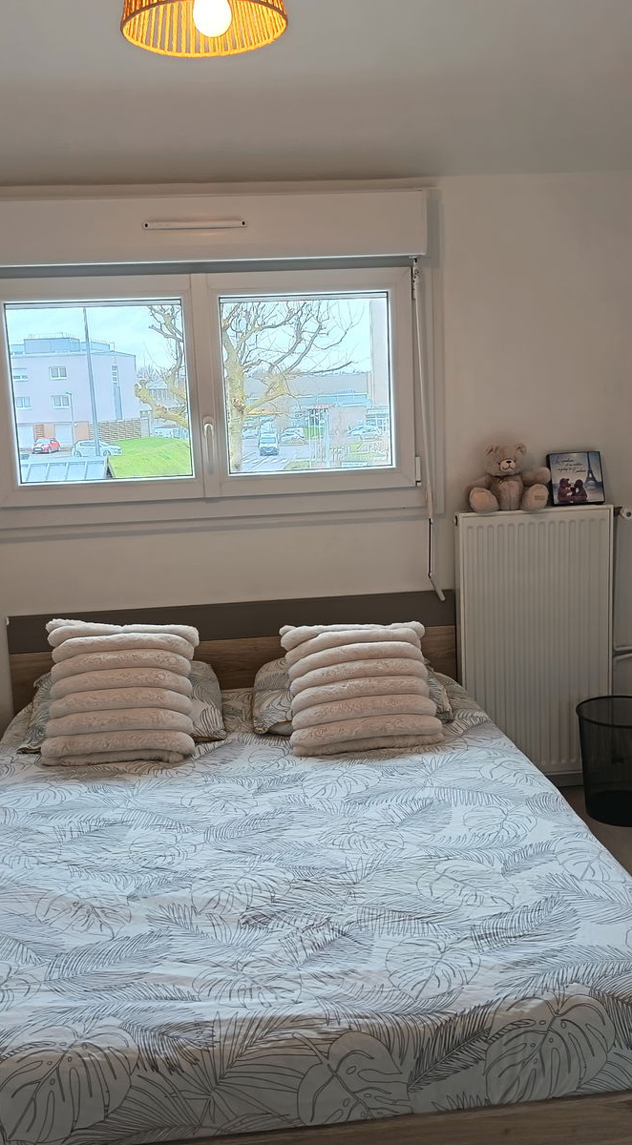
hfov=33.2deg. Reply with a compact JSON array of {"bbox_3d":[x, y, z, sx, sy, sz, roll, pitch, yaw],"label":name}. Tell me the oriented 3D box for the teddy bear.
[{"bbox_3d":[0.617,-0.306,3.423,0.265,0.215,0.170,-2,10,1],"label":"teddy bear"}]

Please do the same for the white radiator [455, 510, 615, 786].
[{"bbox_3d":[0.725,0.241,3.519,0.505,0.905,0.095,-3,10,-5],"label":"white radiator"}]

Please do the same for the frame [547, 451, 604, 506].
[{"bbox_3d":[0.867,-0.308,3.532,0.174,0.174,0.025,-3,-7,-5],"label":"frame"}]

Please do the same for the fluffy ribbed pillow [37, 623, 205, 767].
[{"bbox_3d":[-0.541,0.314,2.984,0.430,0.410,0.145,-3,-28,-5],"label":"fluffy ribbed pillow"}]

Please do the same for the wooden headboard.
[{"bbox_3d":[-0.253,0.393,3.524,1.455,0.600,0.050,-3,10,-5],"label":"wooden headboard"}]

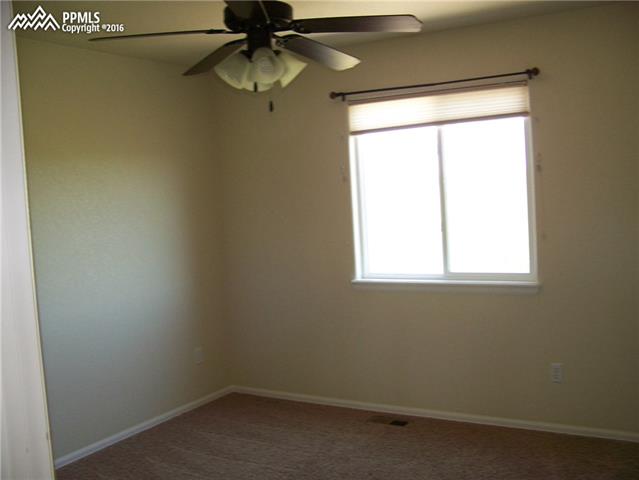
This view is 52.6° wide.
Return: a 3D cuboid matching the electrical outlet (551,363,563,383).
[{"bbox_3d":[1.377,0.774,3.753,0.072,0.116,0.010,-1,4,31],"label":"electrical outlet"}]

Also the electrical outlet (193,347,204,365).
[{"bbox_3d":[-0.869,0.845,4.699,0.010,0.116,0.072,-1,4,31],"label":"electrical outlet"}]

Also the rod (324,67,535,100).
[{"bbox_3d":[0.660,-0.944,3.966,1.350,0.055,0.090,-1,4,31],"label":"rod"}]

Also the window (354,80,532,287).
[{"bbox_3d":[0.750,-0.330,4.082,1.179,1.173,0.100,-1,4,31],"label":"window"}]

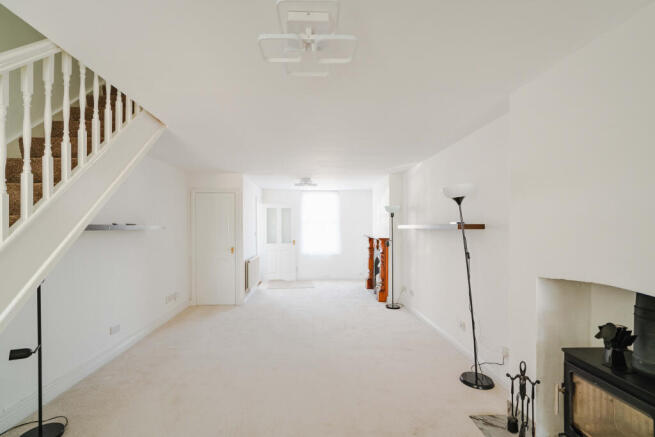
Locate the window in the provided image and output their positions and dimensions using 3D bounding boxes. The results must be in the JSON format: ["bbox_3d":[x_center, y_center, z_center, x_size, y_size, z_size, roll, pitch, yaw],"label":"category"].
[{"bbox_3d":[-0.178,0.127,7.420,1.000,1.580,0.120,0,-1,-4],"label":"window"}]

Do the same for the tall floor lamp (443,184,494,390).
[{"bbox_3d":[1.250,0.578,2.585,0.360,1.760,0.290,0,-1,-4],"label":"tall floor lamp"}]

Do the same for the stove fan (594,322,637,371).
[{"bbox_3d":[1.450,0.638,1.465,0.110,0.230,0.170,0,-1,-7],"label":"stove fan"}]

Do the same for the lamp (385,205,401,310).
[{"bbox_3d":[1.122,0.645,5.000,0.270,1.755,0.270,0,-1,-4],"label":"lamp"}]

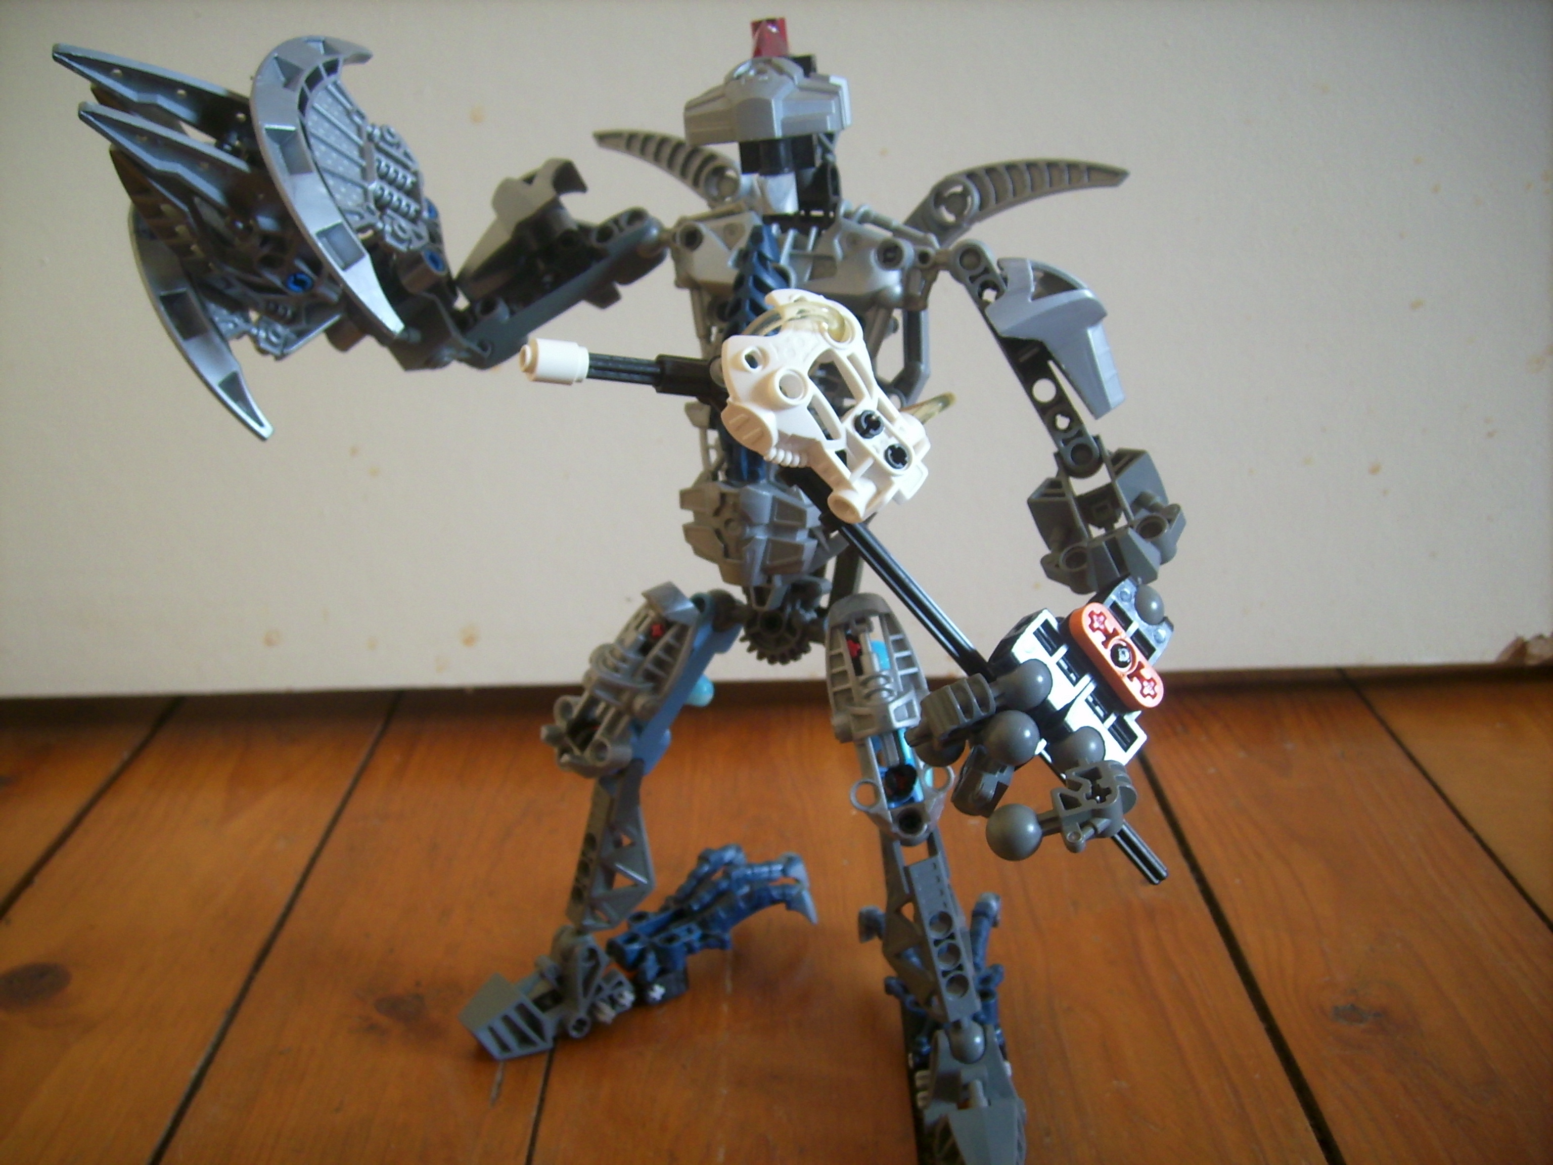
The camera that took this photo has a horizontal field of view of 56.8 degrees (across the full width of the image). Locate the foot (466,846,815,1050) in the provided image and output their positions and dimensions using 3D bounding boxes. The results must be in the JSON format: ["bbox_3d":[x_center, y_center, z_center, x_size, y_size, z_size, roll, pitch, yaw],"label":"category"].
[{"bbox_3d":[-0.038,0.103,0.411,0.105,0.032,0.033,-16,27,-32],"label":"foot"}]

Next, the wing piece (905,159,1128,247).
[{"bbox_3d":[0.052,-0.089,0.325,0.055,0.016,0.010,-15,15,25],"label":"wing piece"}]

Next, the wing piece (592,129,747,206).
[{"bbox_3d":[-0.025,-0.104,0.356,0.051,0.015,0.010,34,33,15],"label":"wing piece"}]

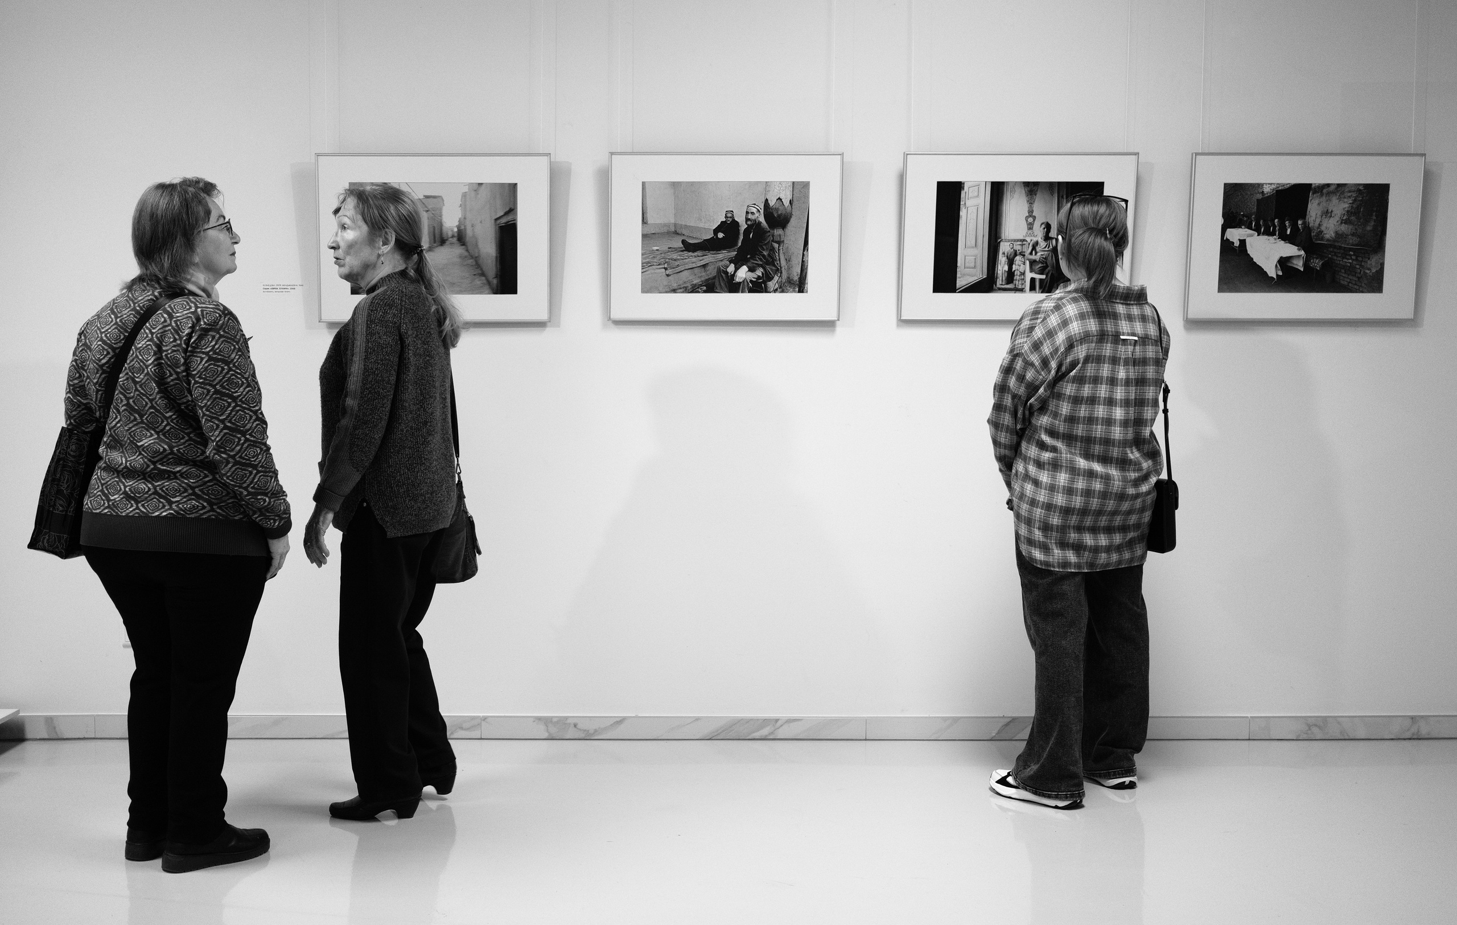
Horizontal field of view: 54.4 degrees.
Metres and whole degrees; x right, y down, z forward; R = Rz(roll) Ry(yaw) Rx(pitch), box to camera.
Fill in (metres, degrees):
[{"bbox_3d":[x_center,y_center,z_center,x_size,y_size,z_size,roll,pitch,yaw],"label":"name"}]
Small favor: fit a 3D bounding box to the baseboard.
[{"bbox_3d":[0.005,0.824,4.392,4.600,0.080,0.018,0,4,0],"label":"baseboard"}]

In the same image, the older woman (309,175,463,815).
[{"bbox_3d":[-0.903,0.092,3.708,0.340,1.635,0.400,2,5,19],"label":"older woman"}]

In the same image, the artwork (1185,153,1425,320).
[{"bbox_3d":[1.724,-0.676,4.255,0.700,0.500,0.025,0,7,0],"label":"artwork"}]

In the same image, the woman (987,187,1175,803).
[{"bbox_3d":[0.955,0.090,3.858,0.450,1.630,0.340,-3,5,-33],"label":"woman"}]

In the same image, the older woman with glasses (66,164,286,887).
[{"bbox_3d":[-1.288,0.137,3.330,0.360,1.600,0.510,-4,6,-43],"label":"older woman with glasses"}]

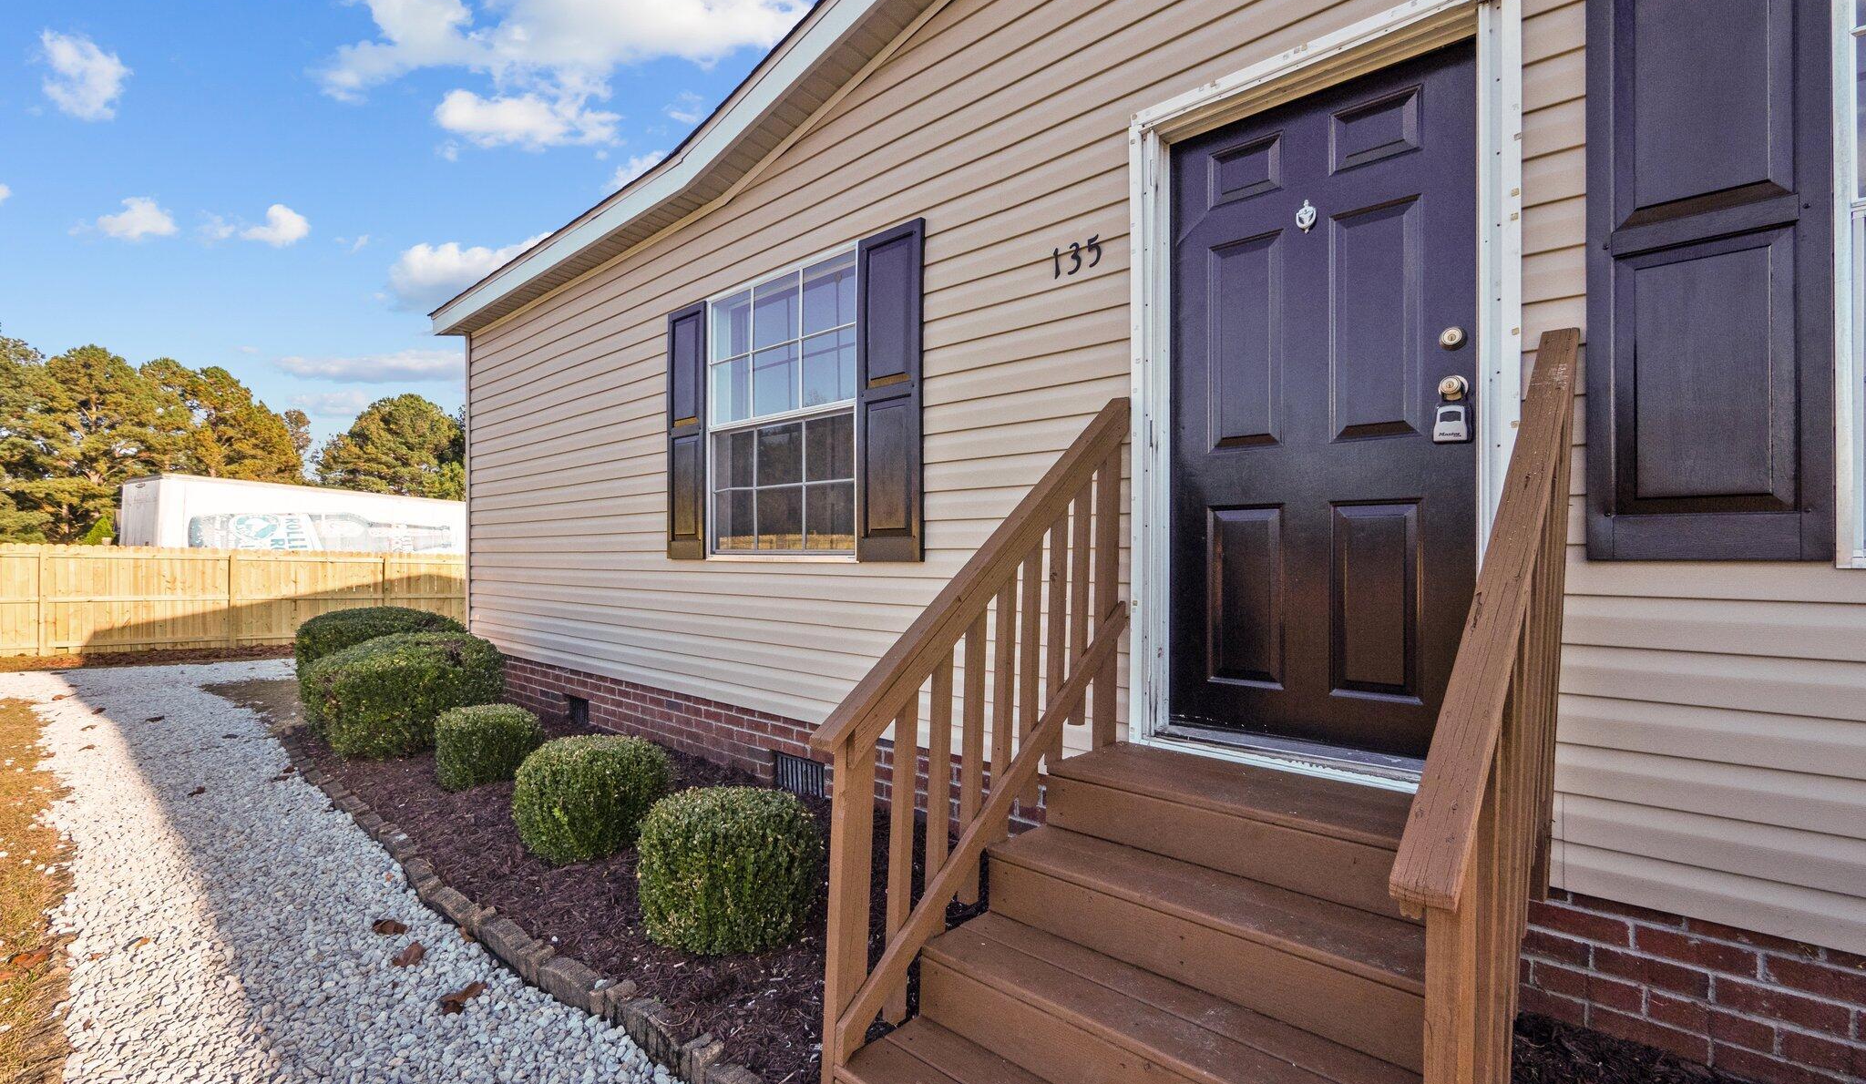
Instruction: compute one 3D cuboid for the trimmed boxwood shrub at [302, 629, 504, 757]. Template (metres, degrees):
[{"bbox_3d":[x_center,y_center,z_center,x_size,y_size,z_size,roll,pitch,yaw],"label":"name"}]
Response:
[{"bbox_3d":[-3.288,0.892,4.769,1.100,0.670,0.930,-1,-1,40],"label":"trimmed boxwood shrub"}]

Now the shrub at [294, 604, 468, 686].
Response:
[{"bbox_3d":[-4.161,0.864,5.712,1.050,0.750,1.020,-1,-1,40],"label":"shrub"}]

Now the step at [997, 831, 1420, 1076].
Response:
[{"bbox_3d":[0.647,0.900,1.758,1.054,0.171,0.293,-1,-1,40],"label":"step"}]

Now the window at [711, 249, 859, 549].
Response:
[{"bbox_3d":[-0.780,-0.622,3.814,1.198,1.439,0.080,-1,-1,40],"label":"window"}]

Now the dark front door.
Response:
[{"bbox_3d":[1.152,-0.374,2.301,0.854,1.968,0.045,-1,-1,40],"label":"dark front door"}]

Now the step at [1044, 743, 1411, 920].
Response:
[{"bbox_3d":[0.893,0.745,2.050,1.054,0.168,0.469,-1,-1,40],"label":"step"}]

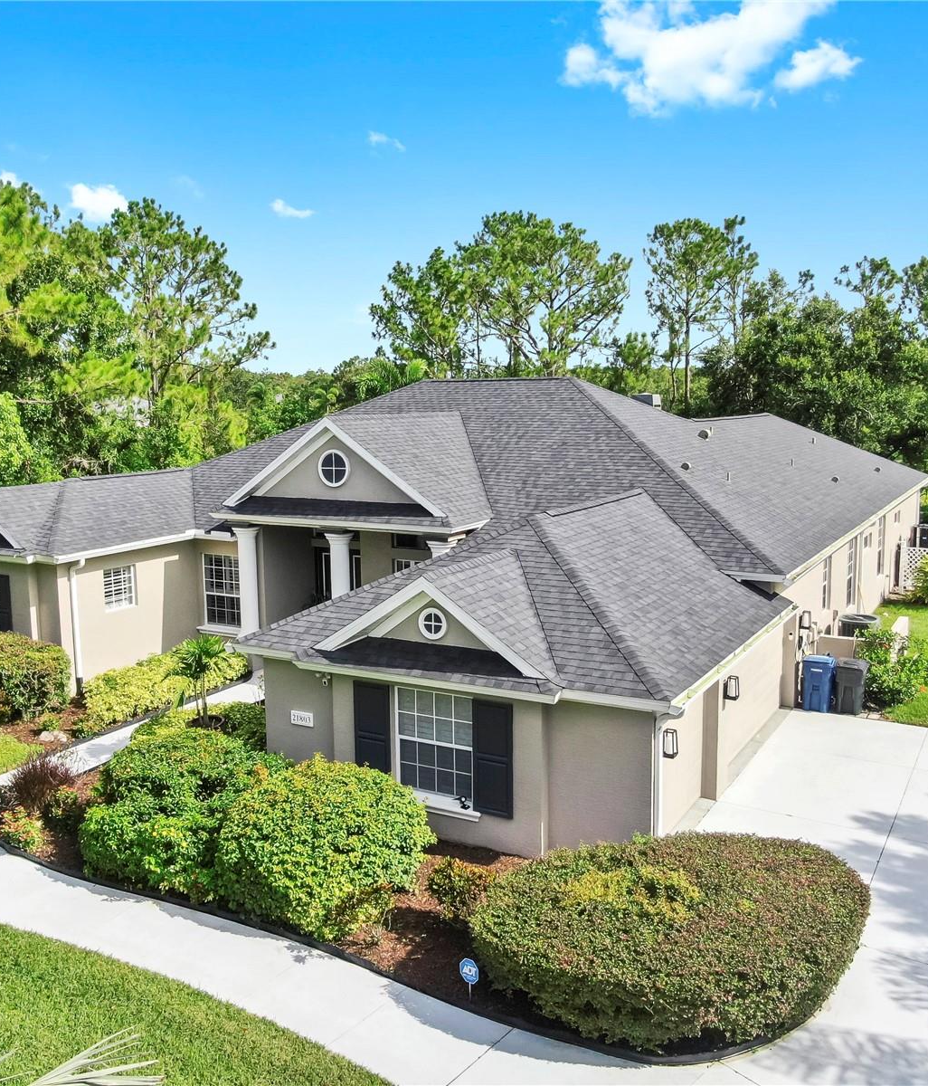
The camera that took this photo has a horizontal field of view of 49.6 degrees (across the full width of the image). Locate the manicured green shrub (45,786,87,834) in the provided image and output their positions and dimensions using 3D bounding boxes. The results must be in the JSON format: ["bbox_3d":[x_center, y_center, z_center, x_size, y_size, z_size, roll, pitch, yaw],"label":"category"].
[{"bbox_3d":[-6.139,4.117,15.442,0.600,0.632,0.600,4,9,30],"label":"manicured green shrub"}]

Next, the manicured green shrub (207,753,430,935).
[{"bbox_3d":[-1.909,3.909,13.477,2.750,1.570,2.850,-1,8,0],"label":"manicured green shrub"}]

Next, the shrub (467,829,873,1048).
[{"bbox_3d":[2.398,4.303,11.564,4.600,1.250,3.400,-5,10,-29],"label":"shrub"}]

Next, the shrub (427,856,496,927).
[{"bbox_3d":[-0.036,4.417,12.935,0.850,0.680,0.780,-1,8,0],"label":"shrub"}]

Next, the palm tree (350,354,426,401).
[{"bbox_3d":[-3.704,-4.922,49.667,4.200,8.500,4.200,-1,8,-4],"label":"palm tree"}]

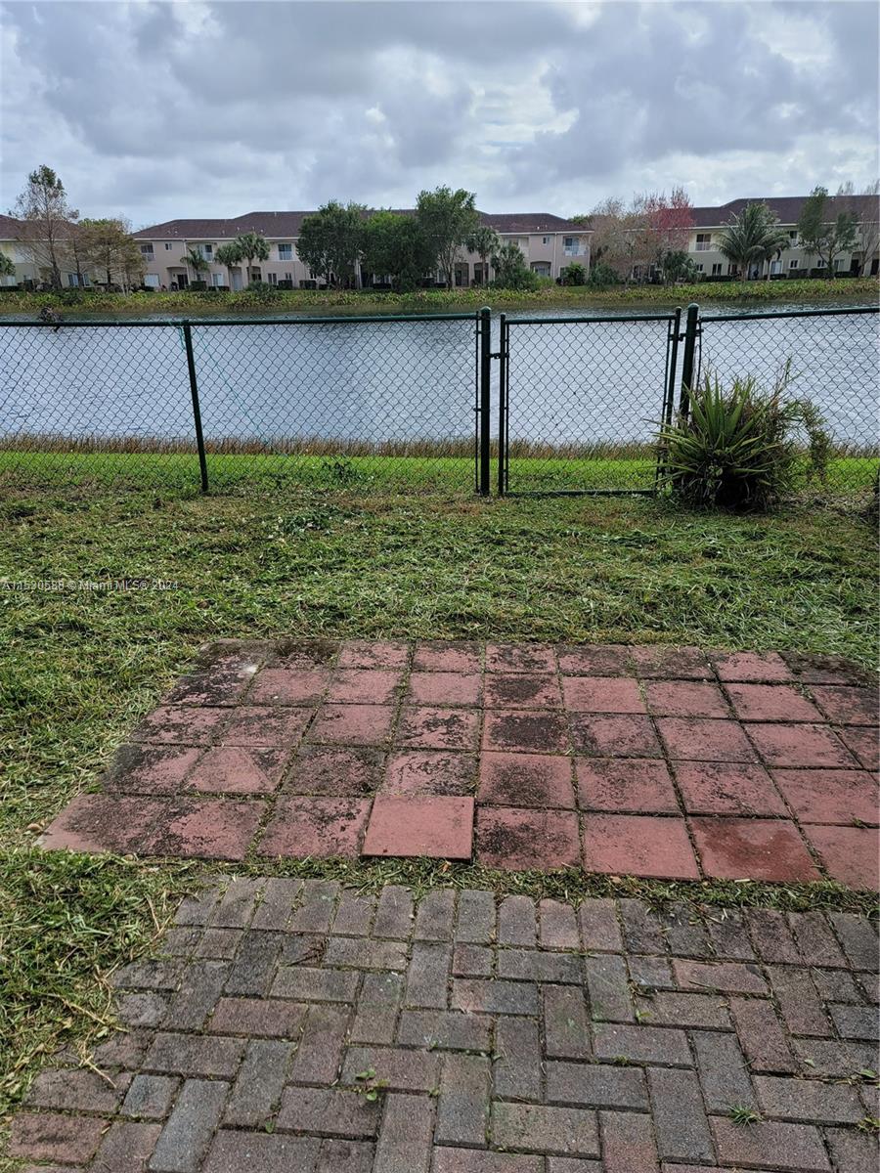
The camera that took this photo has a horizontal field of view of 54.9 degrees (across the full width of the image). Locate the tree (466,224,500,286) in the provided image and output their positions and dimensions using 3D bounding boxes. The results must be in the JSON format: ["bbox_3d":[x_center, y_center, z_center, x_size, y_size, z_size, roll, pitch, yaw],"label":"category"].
[{"bbox_3d":[4.391,-34.087,87.501,3.430,5.930,3.430,1,21,3],"label":"tree"}]

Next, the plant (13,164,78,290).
[{"bbox_3d":[-36.674,-33.279,78.814,6.180,10.780,5.570,-9,22,-22],"label":"plant"}]

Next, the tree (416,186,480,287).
[{"bbox_3d":[0.729,-34.590,84.218,6.410,9.440,6.410,0,20,1],"label":"tree"}]

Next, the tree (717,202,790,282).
[{"bbox_3d":[29.823,-32.754,80.664,7.070,7.090,6.370,6,22,18],"label":"tree"}]

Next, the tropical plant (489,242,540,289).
[{"bbox_3d":[7.227,-31.377,82.972,4.790,4.570,4.310,1,21,5],"label":"tropical plant"}]

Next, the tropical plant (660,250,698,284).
[{"bbox_3d":[22.977,-30.626,81.450,3.760,3.080,3.380,5,21,14],"label":"tropical plant"}]

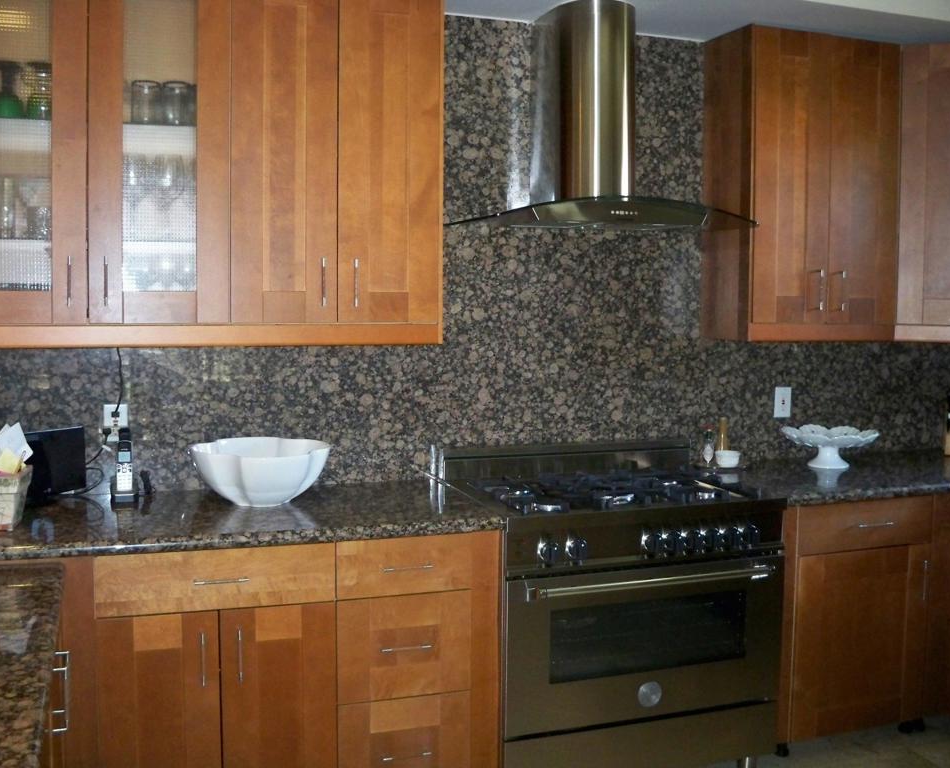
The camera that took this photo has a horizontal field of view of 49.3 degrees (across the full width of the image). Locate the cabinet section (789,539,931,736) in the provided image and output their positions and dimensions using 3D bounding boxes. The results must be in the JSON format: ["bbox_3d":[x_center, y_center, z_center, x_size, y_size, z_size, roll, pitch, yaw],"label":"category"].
[{"bbox_3d":[1.167,0.816,3.609,0.541,0.601,0.549,-1,4,-19],"label":"cabinet section"}]

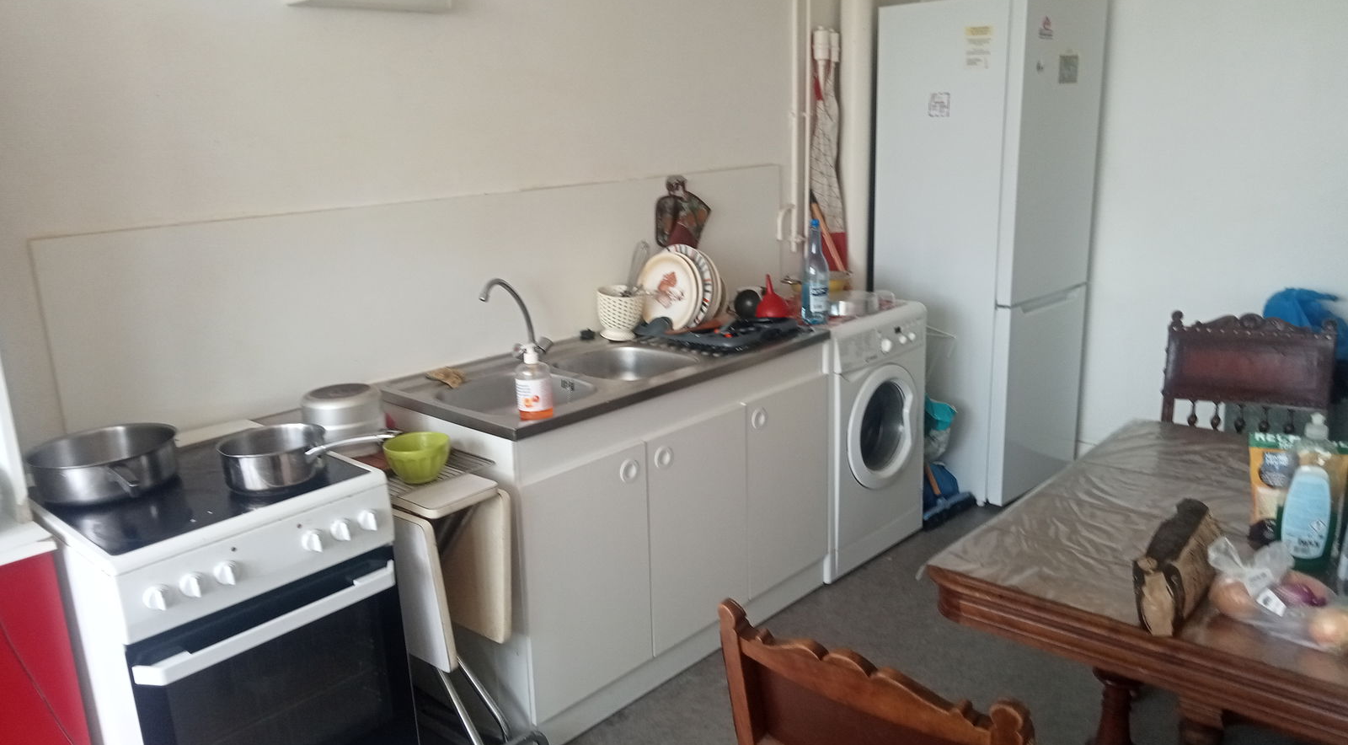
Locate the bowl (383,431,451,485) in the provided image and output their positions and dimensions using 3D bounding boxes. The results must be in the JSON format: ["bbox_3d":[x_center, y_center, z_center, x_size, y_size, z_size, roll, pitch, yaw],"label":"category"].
[{"bbox_3d":[-0.553,0.191,2.365,0.142,0.087,0.142,-2,14,0],"label":"bowl"}]

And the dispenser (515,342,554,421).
[{"bbox_3d":[-0.323,0.017,2.536,0.082,0.178,0.080,0,15,7],"label":"dispenser"}]

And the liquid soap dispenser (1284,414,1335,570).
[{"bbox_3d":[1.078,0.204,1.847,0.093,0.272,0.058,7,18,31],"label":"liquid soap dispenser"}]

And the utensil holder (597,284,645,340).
[{"bbox_3d":[-0.167,-0.178,3.302,0.140,0.136,0.140,-2,15,0],"label":"utensil holder"}]

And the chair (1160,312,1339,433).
[{"bbox_3d":[1.510,0.343,2.938,0.450,0.910,0.490,6,17,26],"label":"chair"}]

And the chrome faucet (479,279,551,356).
[{"bbox_3d":[-0.435,-0.144,2.991,0.090,0.247,0.270,8,18,32],"label":"chrome faucet"}]

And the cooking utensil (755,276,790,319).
[{"bbox_3d":[0.304,-0.239,3.392,0.110,0.124,0.110,-2,15,1],"label":"cooking utensil"}]

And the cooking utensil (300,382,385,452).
[{"bbox_3d":[-0.788,0.109,2.600,0.200,0.125,0.200,-2,15,0],"label":"cooking utensil"}]

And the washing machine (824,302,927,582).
[{"bbox_3d":[0.486,0.183,3.793,0.550,0.840,0.580,12,21,42],"label":"washing machine"}]

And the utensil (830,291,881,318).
[{"bbox_3d":[0.592,-0.224,3.583,0.165,0.053,0.165,-2,15,0],"label":"utensil"}]

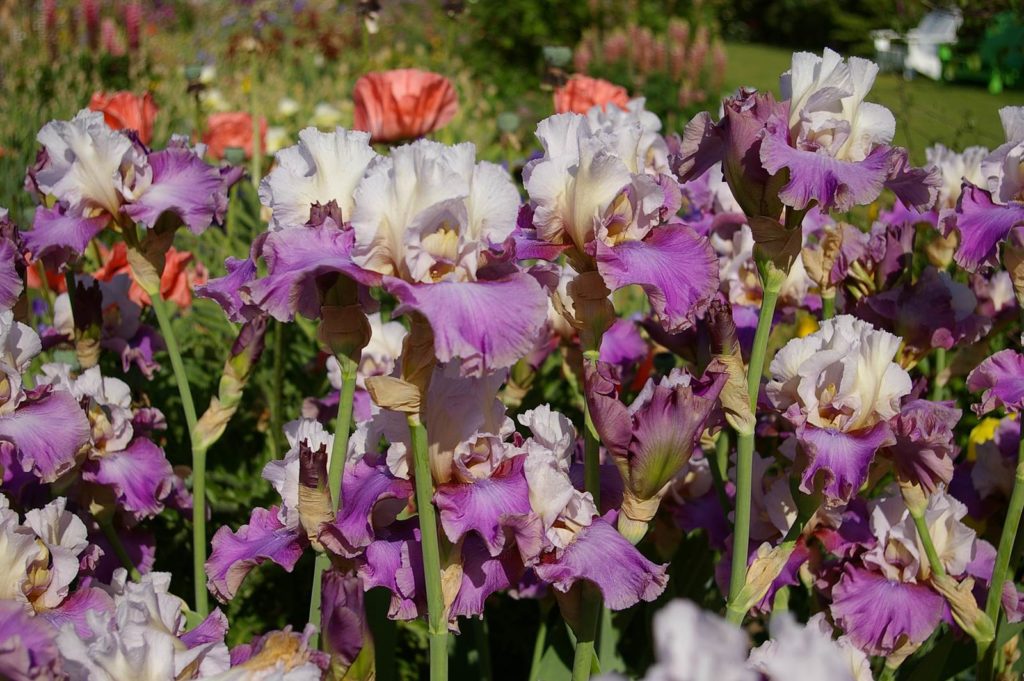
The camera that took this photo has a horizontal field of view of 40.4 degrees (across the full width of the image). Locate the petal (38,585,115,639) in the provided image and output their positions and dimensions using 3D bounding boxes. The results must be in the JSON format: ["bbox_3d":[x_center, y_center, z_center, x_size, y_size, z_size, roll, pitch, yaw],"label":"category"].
[{"bbox_3d":[-0.268,0.170,0.860,0.060,0.037,0.058,11,18,39],"label":"petal"}]

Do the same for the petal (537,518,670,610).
[{"bbox_3d":[0.055,0.141,0.880,0.073,0.043,0.072,-12,19,-40],"label":"petal"}]

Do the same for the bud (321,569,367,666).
[{"bbox_3d":[-0.113,0.186,0.930,0.031,0.064,0.031,0,14,0],"label":"bud"}]

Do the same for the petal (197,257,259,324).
[{"bbox_3d":[-0.212,-0.038,1.050,0.065,0.046,0.060,-7,16,-24],"label":"petal"}]

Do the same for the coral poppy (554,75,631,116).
[{"bbox_3d":[0.114,-0.343,2.000,0.112,0.073,0.112,0,15,0],"label":"coral poppy"}]

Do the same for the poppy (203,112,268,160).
[{"bbox_3d":[-0.486,-0.359,2.450,0.115,0.082,0.110,0,12,0],"label":"poppy"}]

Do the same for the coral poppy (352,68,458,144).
[{"bbox_3d":[-0.126,-0.277,1.650,0.124,0.088,0.120,0,12,0],"label":"coral poppy"}]

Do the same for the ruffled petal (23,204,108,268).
[{"bbox_3d":[-0.390,-0.091,1.220,0.065,0.051,0.065,-12,19,-38],"label":"ruffled petal"}]

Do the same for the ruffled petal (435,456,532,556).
[{"bbox_3d":[-0.022,0.131,1.080,0.076,0.062,0.052,0,15,0],"label":"ruffled petal"}]

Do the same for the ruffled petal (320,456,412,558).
[{"bbox_3d":[-0.115,0.132,1.100,0.072,0.075,0.072,-11,16,-41],"label":"ruffled petal"}]

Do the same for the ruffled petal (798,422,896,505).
[{"bbox_3d":[0.272,0.101,1.140,0.073,0.057,0.050,3,15,12],"label":"ruffled petal"}]

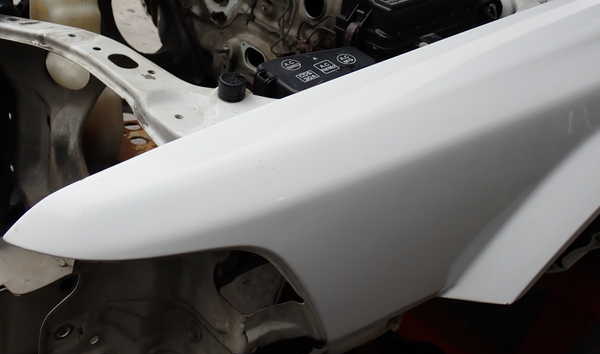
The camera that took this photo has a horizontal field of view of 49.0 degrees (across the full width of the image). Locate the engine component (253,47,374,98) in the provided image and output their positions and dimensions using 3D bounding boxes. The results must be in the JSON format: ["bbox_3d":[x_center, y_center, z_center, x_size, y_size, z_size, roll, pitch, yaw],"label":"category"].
[{"bbox_3d":[0.032,-0.135,0.979,0.152,0.062,0.106,-24,43,-28],"label":"engine component"}]

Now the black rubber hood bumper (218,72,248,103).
[{"bbox_3d":[-0.090,-0.121,0.893,0.037,0.029,0.037,-24,43,-28],"label":"black rubber hood bumper"}]

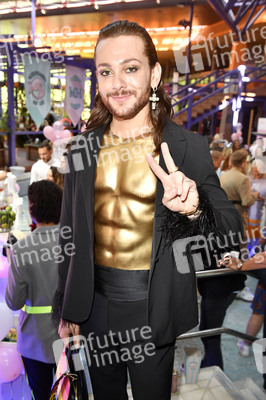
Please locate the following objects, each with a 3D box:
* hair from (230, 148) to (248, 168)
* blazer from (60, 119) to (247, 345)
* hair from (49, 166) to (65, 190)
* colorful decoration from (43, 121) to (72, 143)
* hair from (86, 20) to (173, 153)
[{"bbox_3d":[1.124,-0.438,3.750,0.170,0.200,0.200,13,15,42],"label":"hair"},{"bbox_3d":[0.048,0.098,1.100,0.560,0.720,0.380,7,12,22],"label":"blazer"},{"bbox_3d":[-0.688,-0.184,3.350,0.220,0.270,0.190,0,11,-15],"label":"hair"},{"bbox_3d":[-1.062,-0.964,5.000,0.420,0.310,0.360,4,11,6],"label":"colorful decoration"},{"bbox_3d":[-0.009,-0.299,0.945,0.230,0.320,0.220,7,11,20],"label":"hair"}]

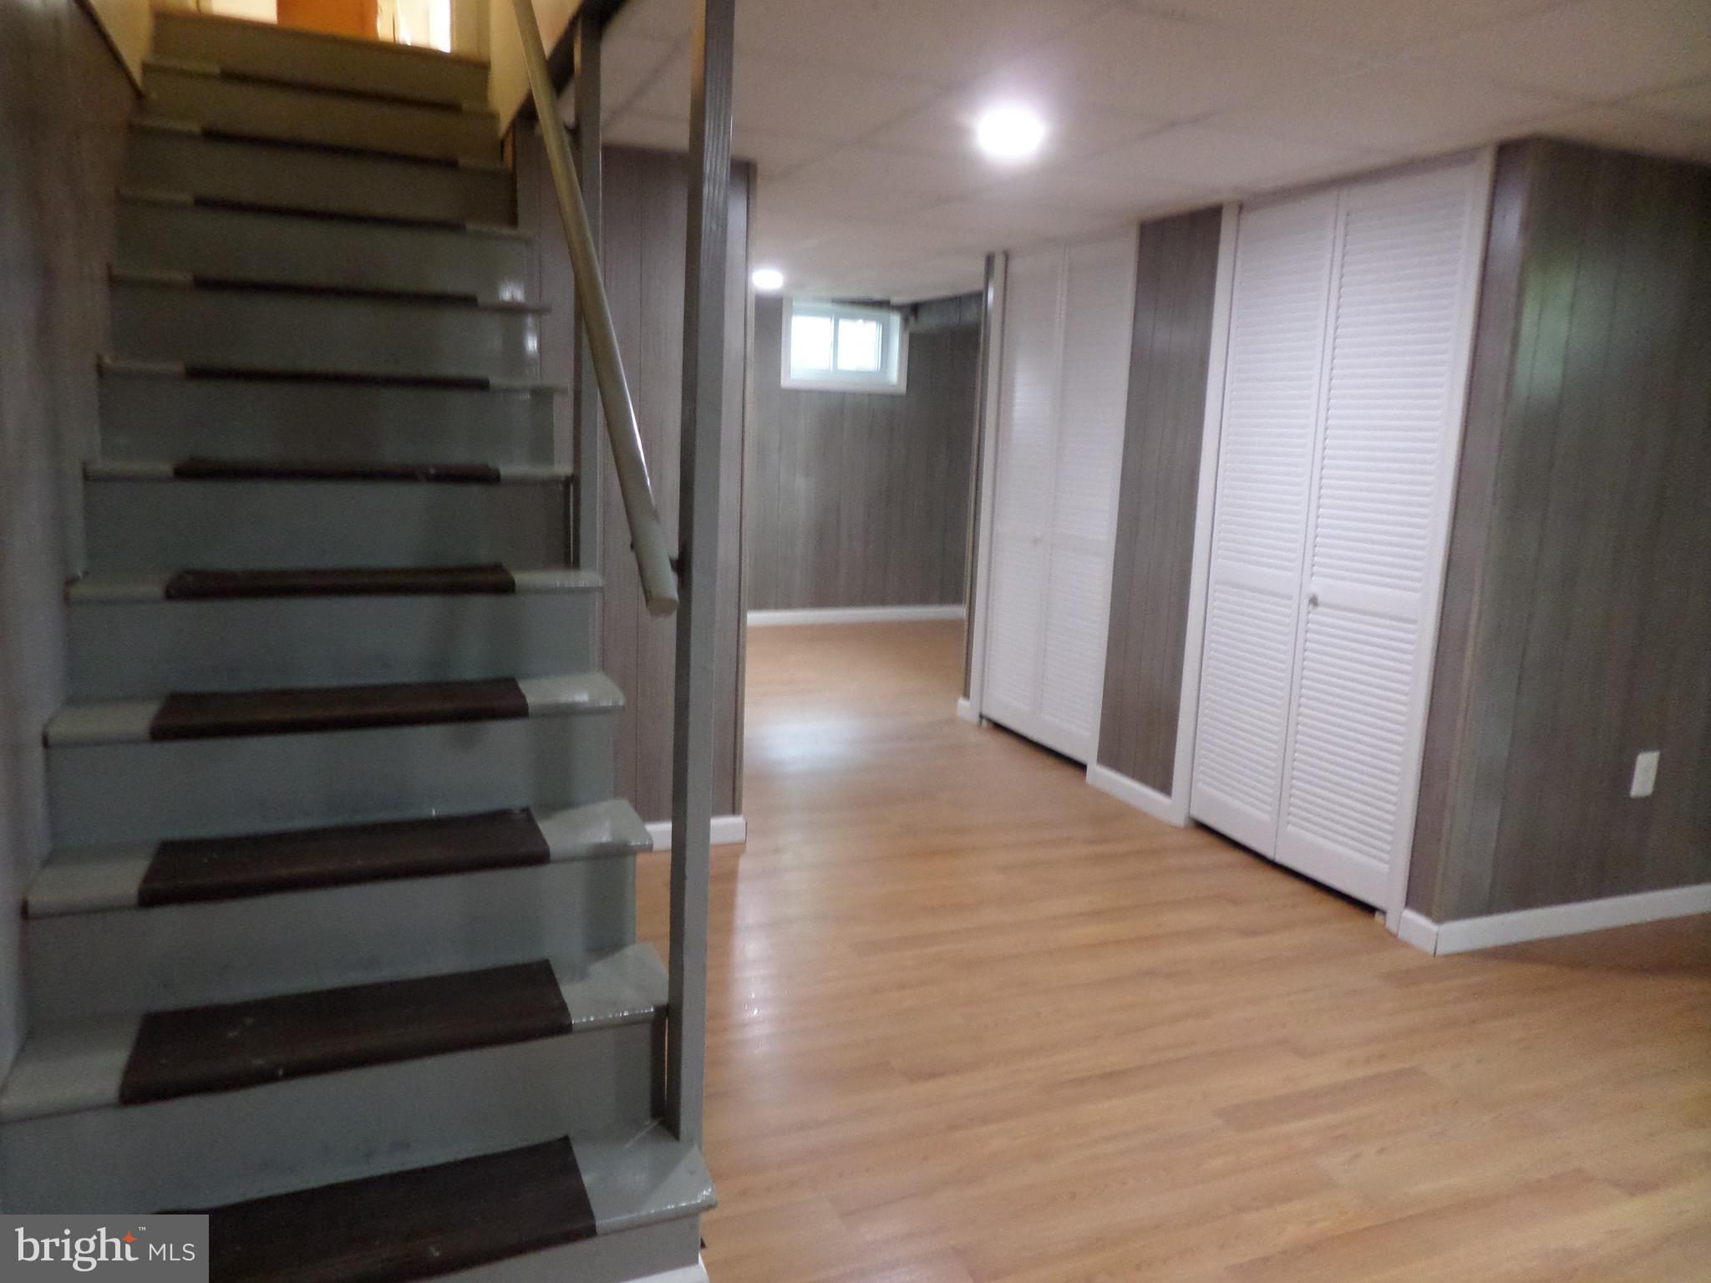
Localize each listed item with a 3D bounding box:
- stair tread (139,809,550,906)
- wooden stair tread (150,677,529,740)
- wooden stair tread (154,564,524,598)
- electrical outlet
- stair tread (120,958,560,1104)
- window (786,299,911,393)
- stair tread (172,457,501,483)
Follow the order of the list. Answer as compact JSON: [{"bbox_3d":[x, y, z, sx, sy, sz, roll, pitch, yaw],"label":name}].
[{"bbox_3d":[-0.848,0.355,2.015,0.610,0.030,0.220,-2,11,-22],"label":"stair tread"},{"bbox_3d":[-0.927,0.117,2.184,0.610,0.030,0.220,-2,11,-22],"label":"wooden stair tread"},{"bbox_3d":[-1.001,-0.121,2.354,0.610,0.030,0.220,-2,11,-22],"label":"wooden stair tread"},{"bbox_3d":[2.211,0.372,3.326,0.076,0.120,0.010,-2,11,-22],"label":"electrical outlet"},{"bbox_3d":[-0.770,0.593,1.846,0.610,0.030,0.220,-2,11,-22],"label":"stair tread"},{"bbox_3d":[-0.073,-1.884,7.616,0.865,0.540,0.130,-2,11,-22],"label":"window"},{"bbox_3d":[-1.082,-0.359,2.522,0.610,0.030,0.220,-2,11,-22],"label":"stair tread"}]

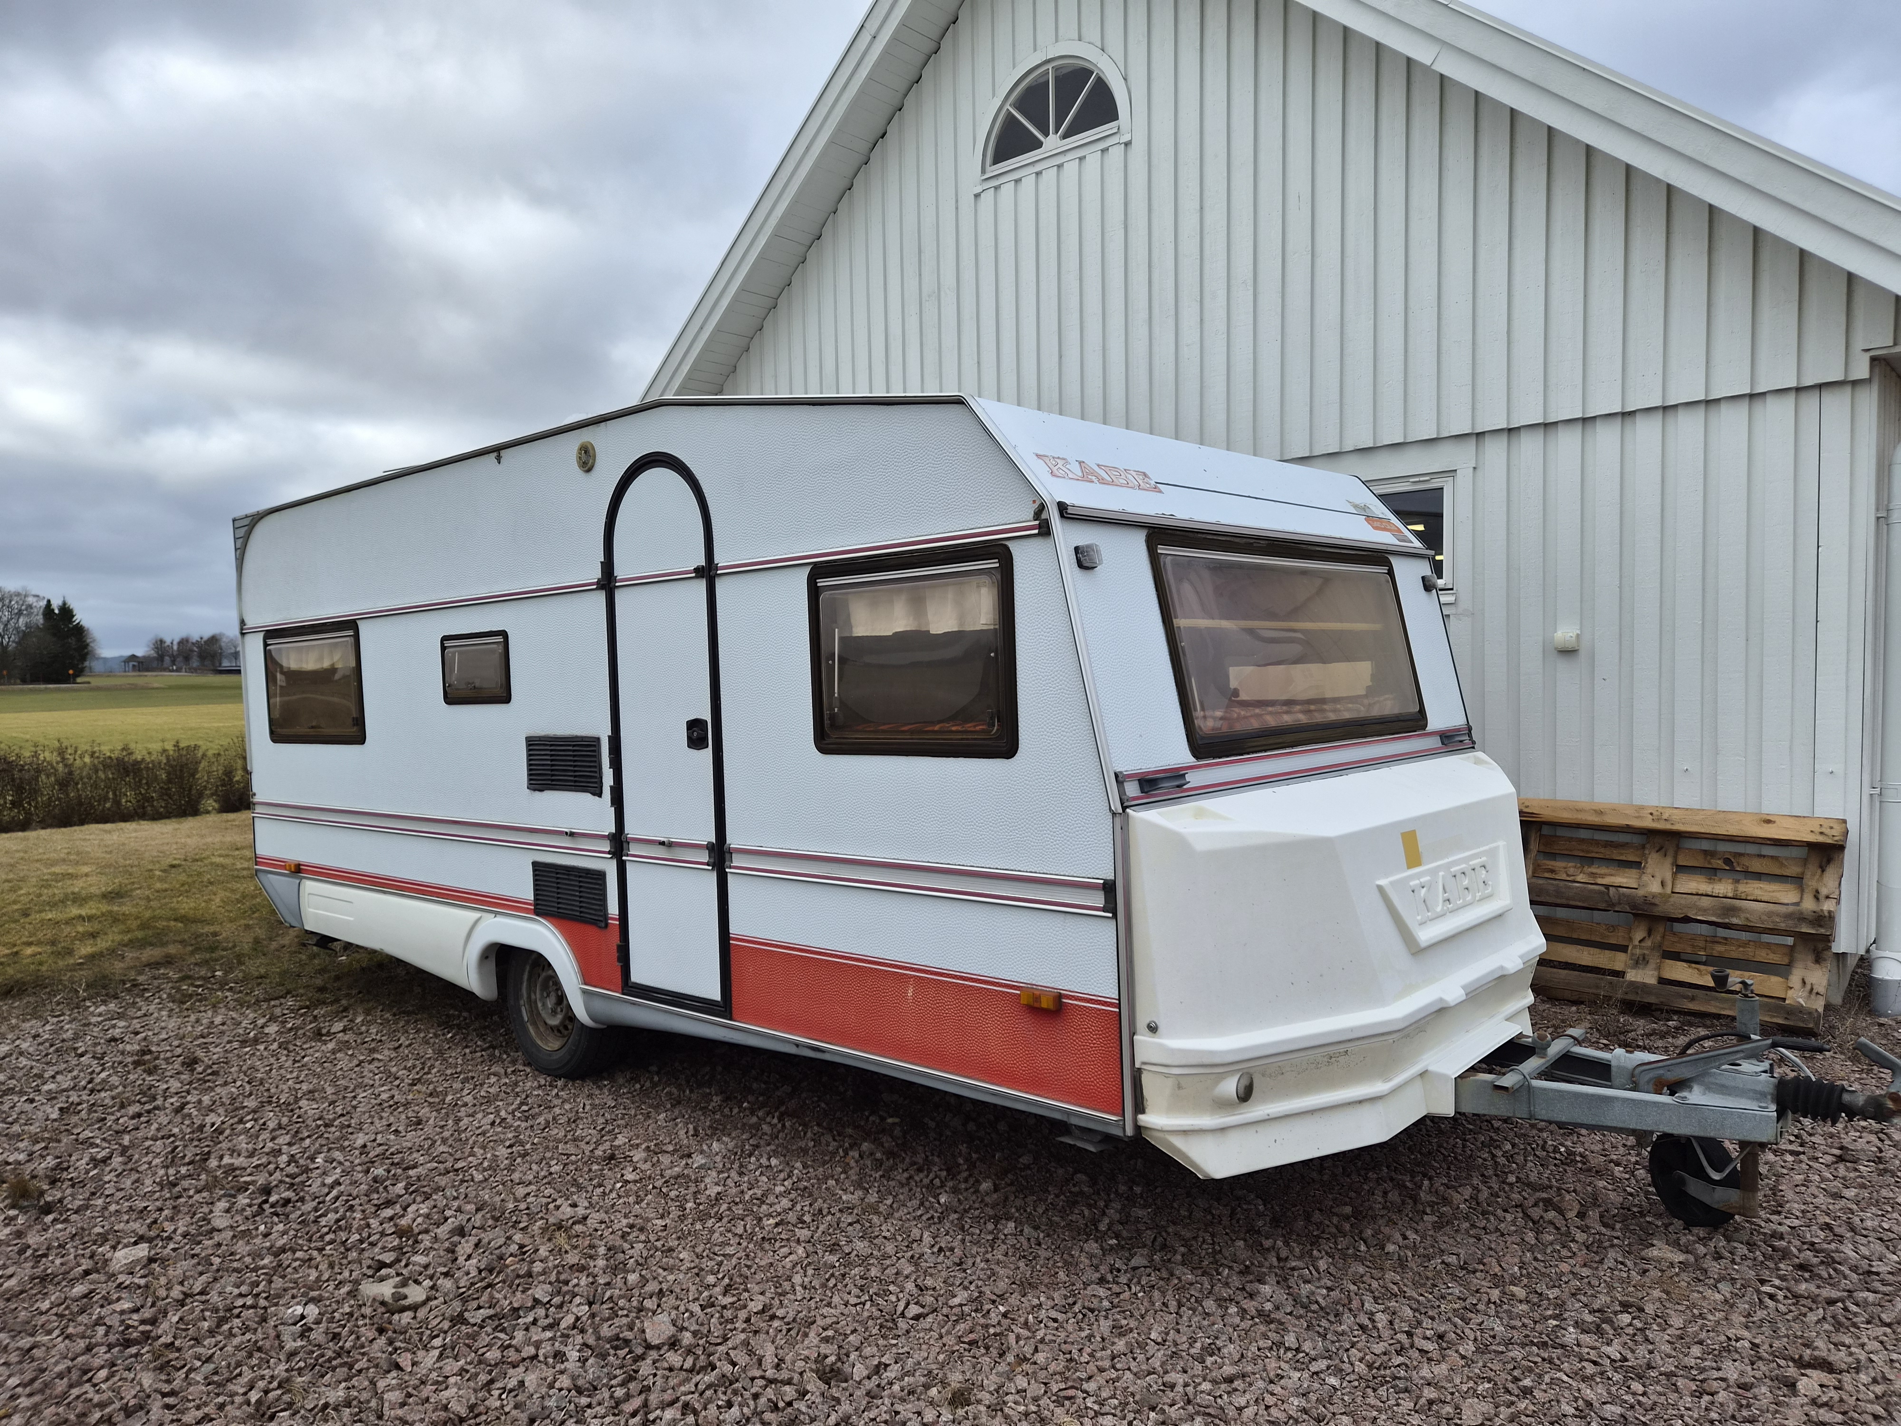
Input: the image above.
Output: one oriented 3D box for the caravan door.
[{"bbox_3d":[-0.922,0.065,4.037,0.566,1.745,0.050,-1,2,41],"label":"caravan door"}]

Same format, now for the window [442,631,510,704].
[{"bbox_3d":[-1.814,-0.165,4.810,0.503,0.263,0.040,-1,2,41],"label":"window"}]

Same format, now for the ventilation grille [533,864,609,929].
[{"bbox_3d":[-1.345,0.639,4.443,0.474,0.195,0.030,-1,2,41],"label":"ventilation grille"}]

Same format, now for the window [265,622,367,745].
[{"bbox_3d":[-2.935,-0.123,5.800,1.041,0.521,0.040,-1,2,41],"label":"window"}]

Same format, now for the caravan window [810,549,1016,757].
[{"bbox_3d":[-0.119,-0.142,3.318,0.737,0.508,0.040,-1,2,41],"label":"caravan window"}]

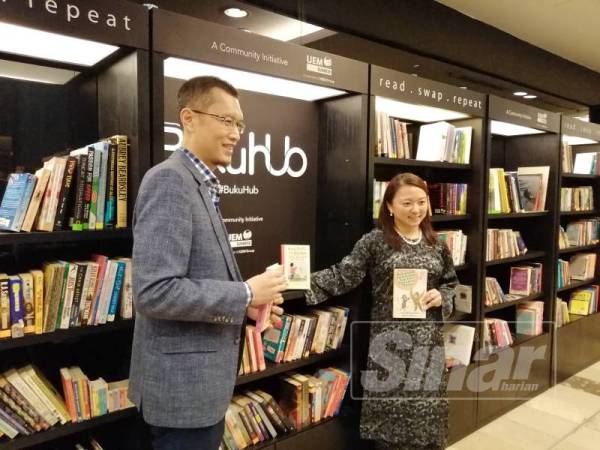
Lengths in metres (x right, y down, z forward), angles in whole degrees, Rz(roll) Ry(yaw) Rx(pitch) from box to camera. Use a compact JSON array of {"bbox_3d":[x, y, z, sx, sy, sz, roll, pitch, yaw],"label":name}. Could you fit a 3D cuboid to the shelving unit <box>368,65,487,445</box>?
[{"bbox_3d":[0.615,0.264,2.665,1.040,2.105,0.400,-3,5,-38],"label":"shelving unit"}]

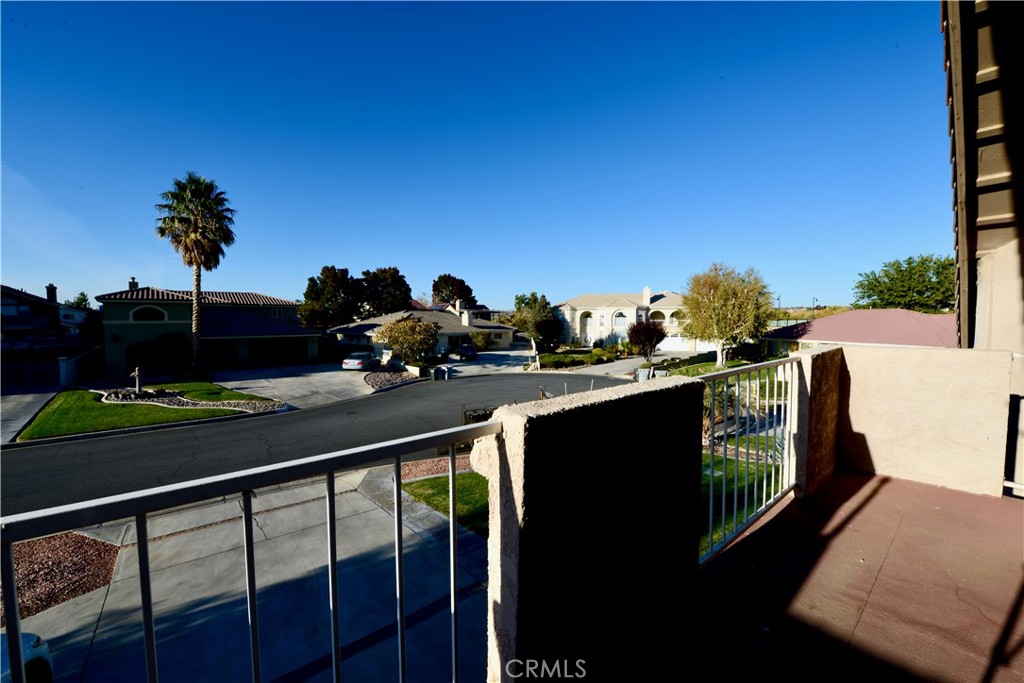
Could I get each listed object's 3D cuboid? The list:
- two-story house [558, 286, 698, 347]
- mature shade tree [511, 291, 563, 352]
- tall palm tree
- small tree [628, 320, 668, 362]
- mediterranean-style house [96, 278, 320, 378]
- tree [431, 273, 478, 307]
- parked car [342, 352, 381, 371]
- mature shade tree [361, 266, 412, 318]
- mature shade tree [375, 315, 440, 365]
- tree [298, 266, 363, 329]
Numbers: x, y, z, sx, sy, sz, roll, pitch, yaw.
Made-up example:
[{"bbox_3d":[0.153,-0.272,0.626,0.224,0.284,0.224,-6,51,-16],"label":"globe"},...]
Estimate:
[{"bbox_3d":[19.422,-3.689,64.519,21.000,8.900,14.000,2,4,24],"label":"two-story house"},{"bbox_3d":[3.318,-2.561,53.943,7.040,8.110,7.040,0,3,0],"label":"mature shade tree"},{"bbox_3d":[-24.791,-5.182,31.247,5.020,15.930,5.020,0,3,0],"label":"tall palm tree"},{"bbox_3d":[14.484,-0.010,42.575,4.240,4.460,4.240,0,3,0],"label":"small tree"},{"bbox_3d":[-28.023,-1.756,39.622,16.500,8.000,13.000,-3,4,-37],"label":"mediterranean-style house"},{"bbox_3d":[-10.648,-6.207,73.762,8.830,13.030,8.830,0,3,0],"label":"tree"},{"bbox_3d":[-13.871,1.757,36.469,1.820,1.460,4.750,0,3,-6],"label":"parked car"},{"bbox_3d":[-19.471,-5.278,61.796,7.720,12.600,7.720,0,3,0],"label":"mature shade tree"},{"bbox_3d":[-9.855,-0.092,37.561,6.010,4.520,6.010,0,3,0],"label":"mature shade tree"},{"bbox_3d":[-28.159,-5.278,61.796,9.070,12.600,9.070,0,3,0],"label":"tree"}]

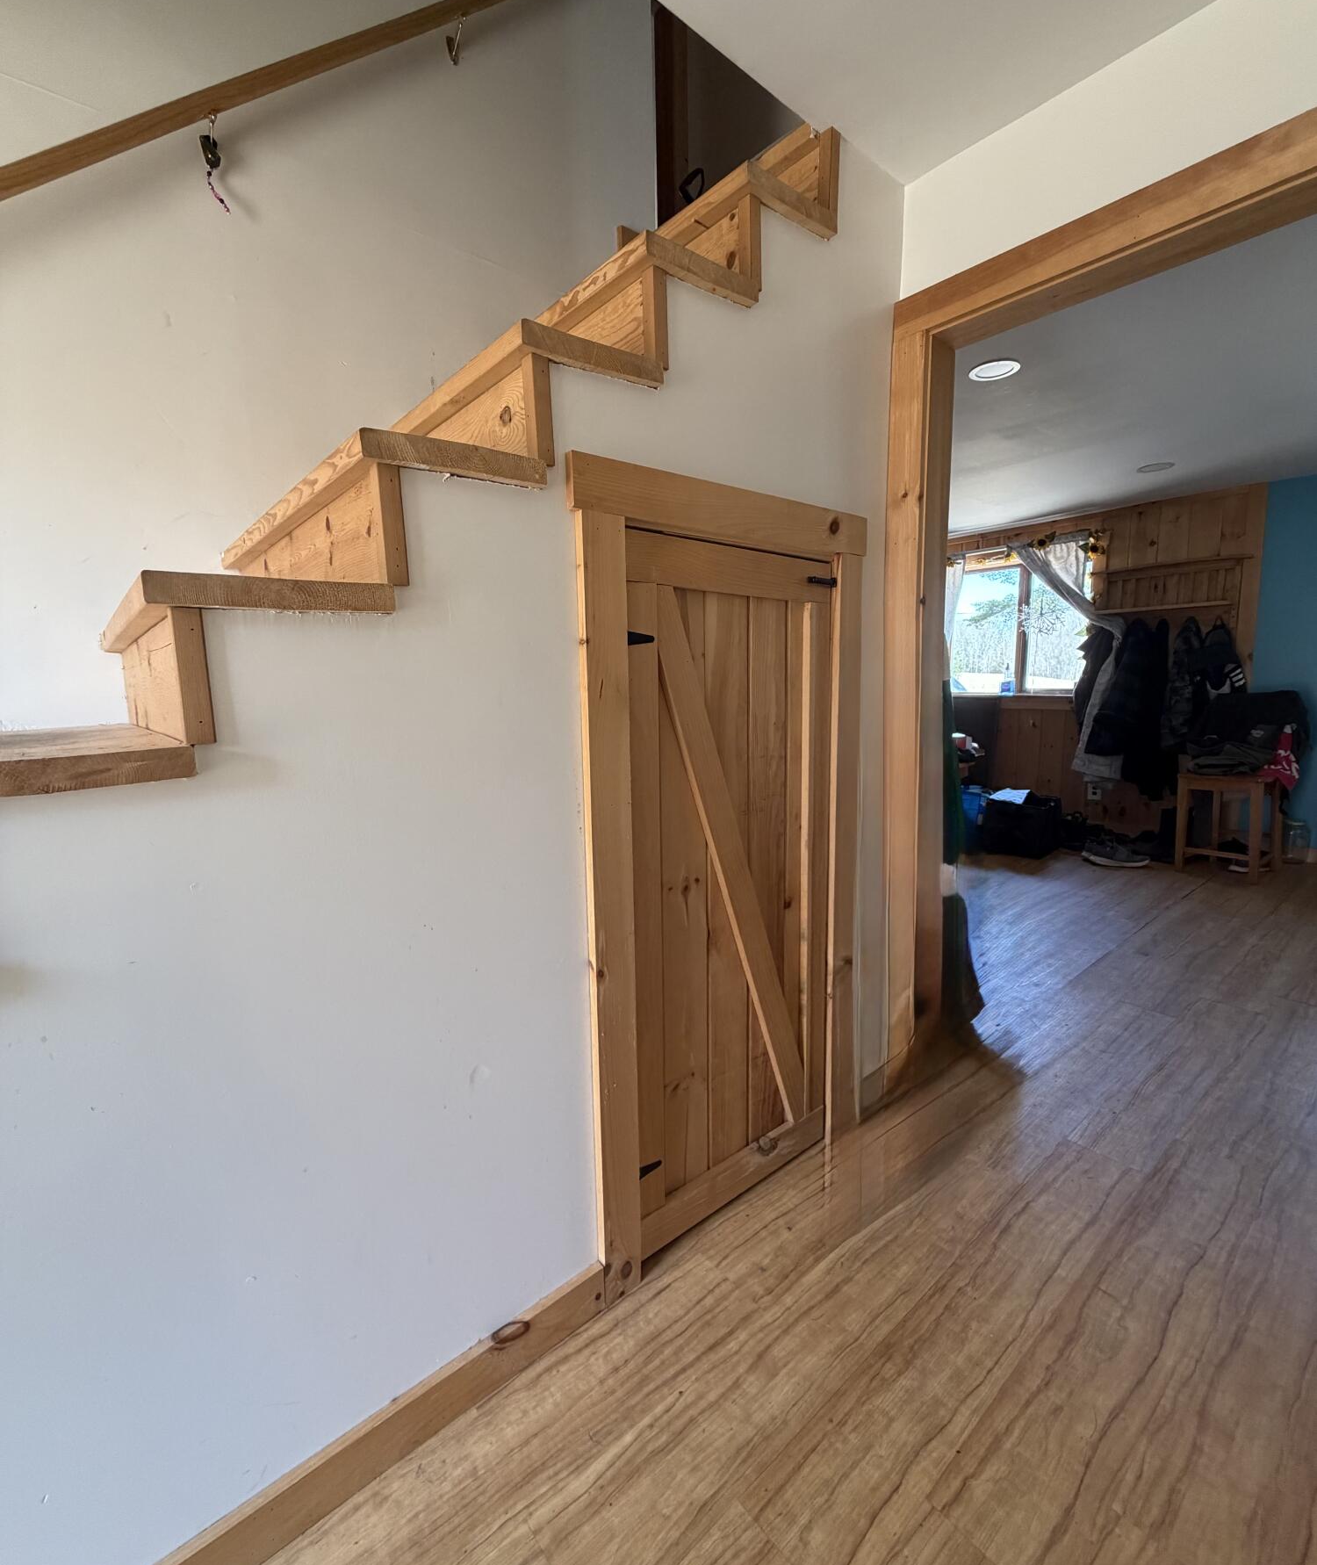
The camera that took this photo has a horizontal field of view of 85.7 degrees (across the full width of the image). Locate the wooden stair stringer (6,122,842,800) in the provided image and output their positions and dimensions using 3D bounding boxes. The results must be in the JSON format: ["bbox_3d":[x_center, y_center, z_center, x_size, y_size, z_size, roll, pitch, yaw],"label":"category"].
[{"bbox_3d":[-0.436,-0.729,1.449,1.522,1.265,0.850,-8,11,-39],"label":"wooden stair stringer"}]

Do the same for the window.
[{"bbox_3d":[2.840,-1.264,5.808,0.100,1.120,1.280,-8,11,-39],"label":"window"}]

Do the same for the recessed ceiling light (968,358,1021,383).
[{"bbox_3d":[1.311,-1.606,2.768,0.190,0.025,0.190,-1,8,0],"label":"recessed ceiling light"}]

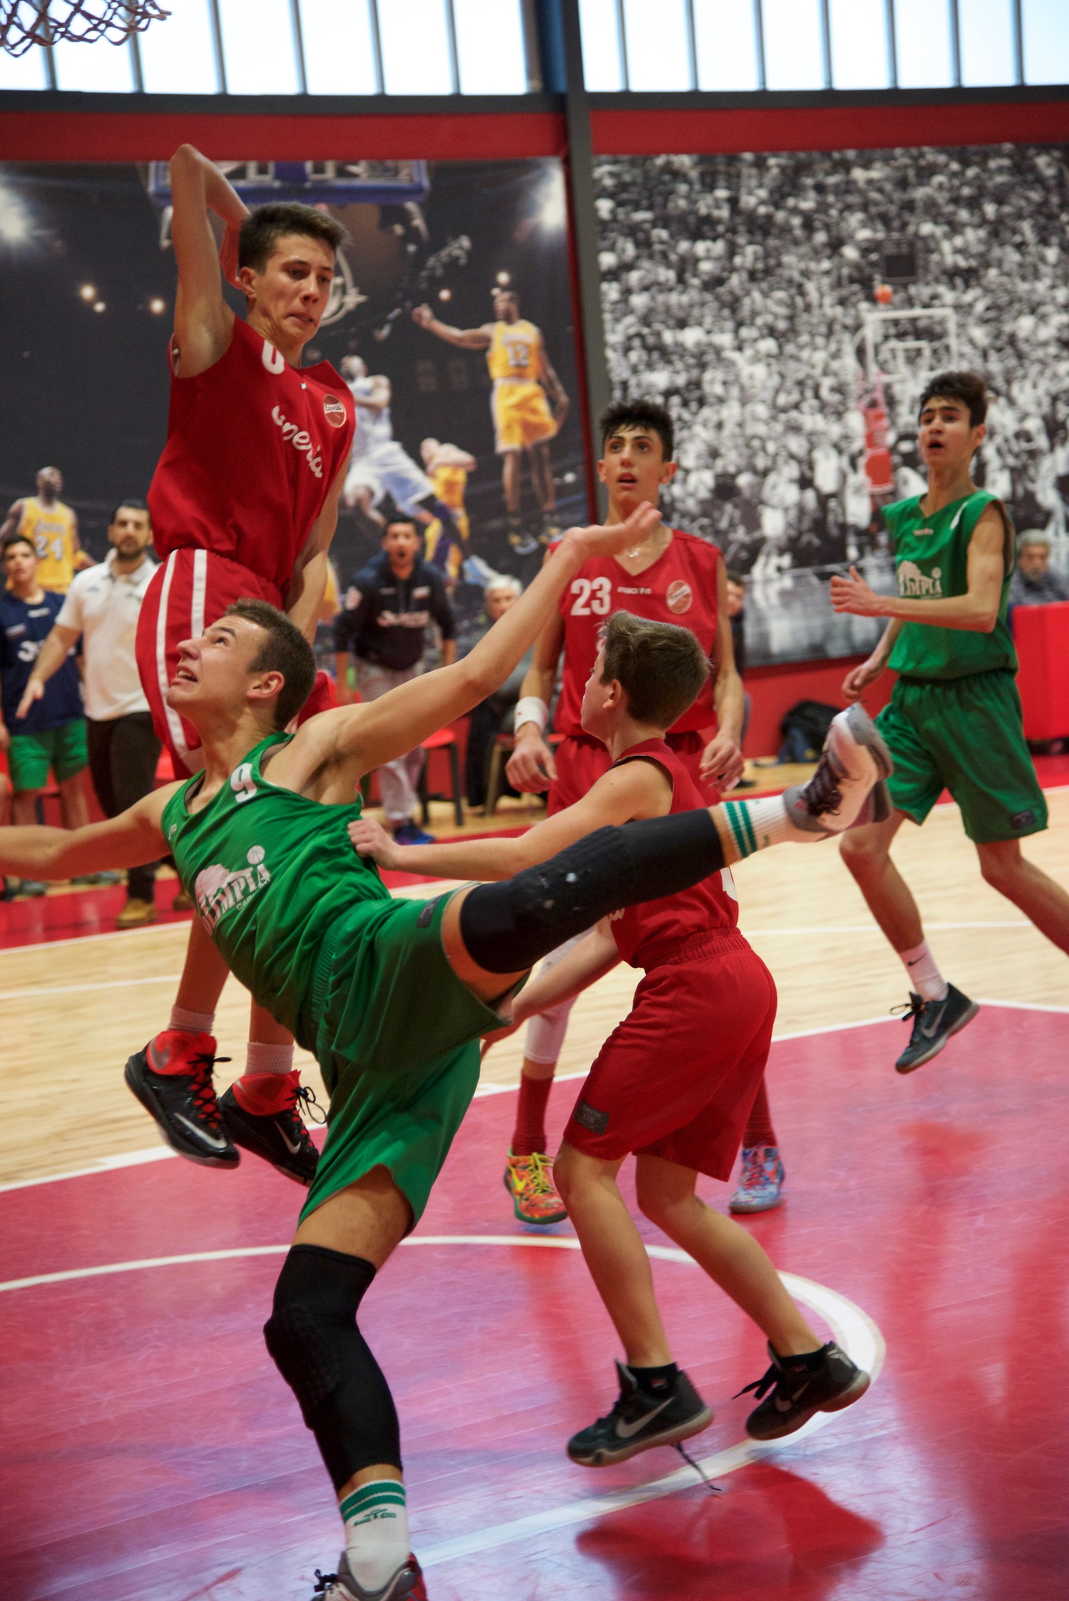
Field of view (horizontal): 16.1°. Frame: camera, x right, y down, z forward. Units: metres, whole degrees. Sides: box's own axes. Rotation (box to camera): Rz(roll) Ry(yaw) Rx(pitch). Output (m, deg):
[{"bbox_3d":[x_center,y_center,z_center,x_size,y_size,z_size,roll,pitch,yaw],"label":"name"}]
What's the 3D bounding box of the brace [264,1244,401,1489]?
[{"bbox_3d":[-0.319,0.908,6.080,0.200,0.390,0.145,-3,-11,-36],"label":"brace"}]

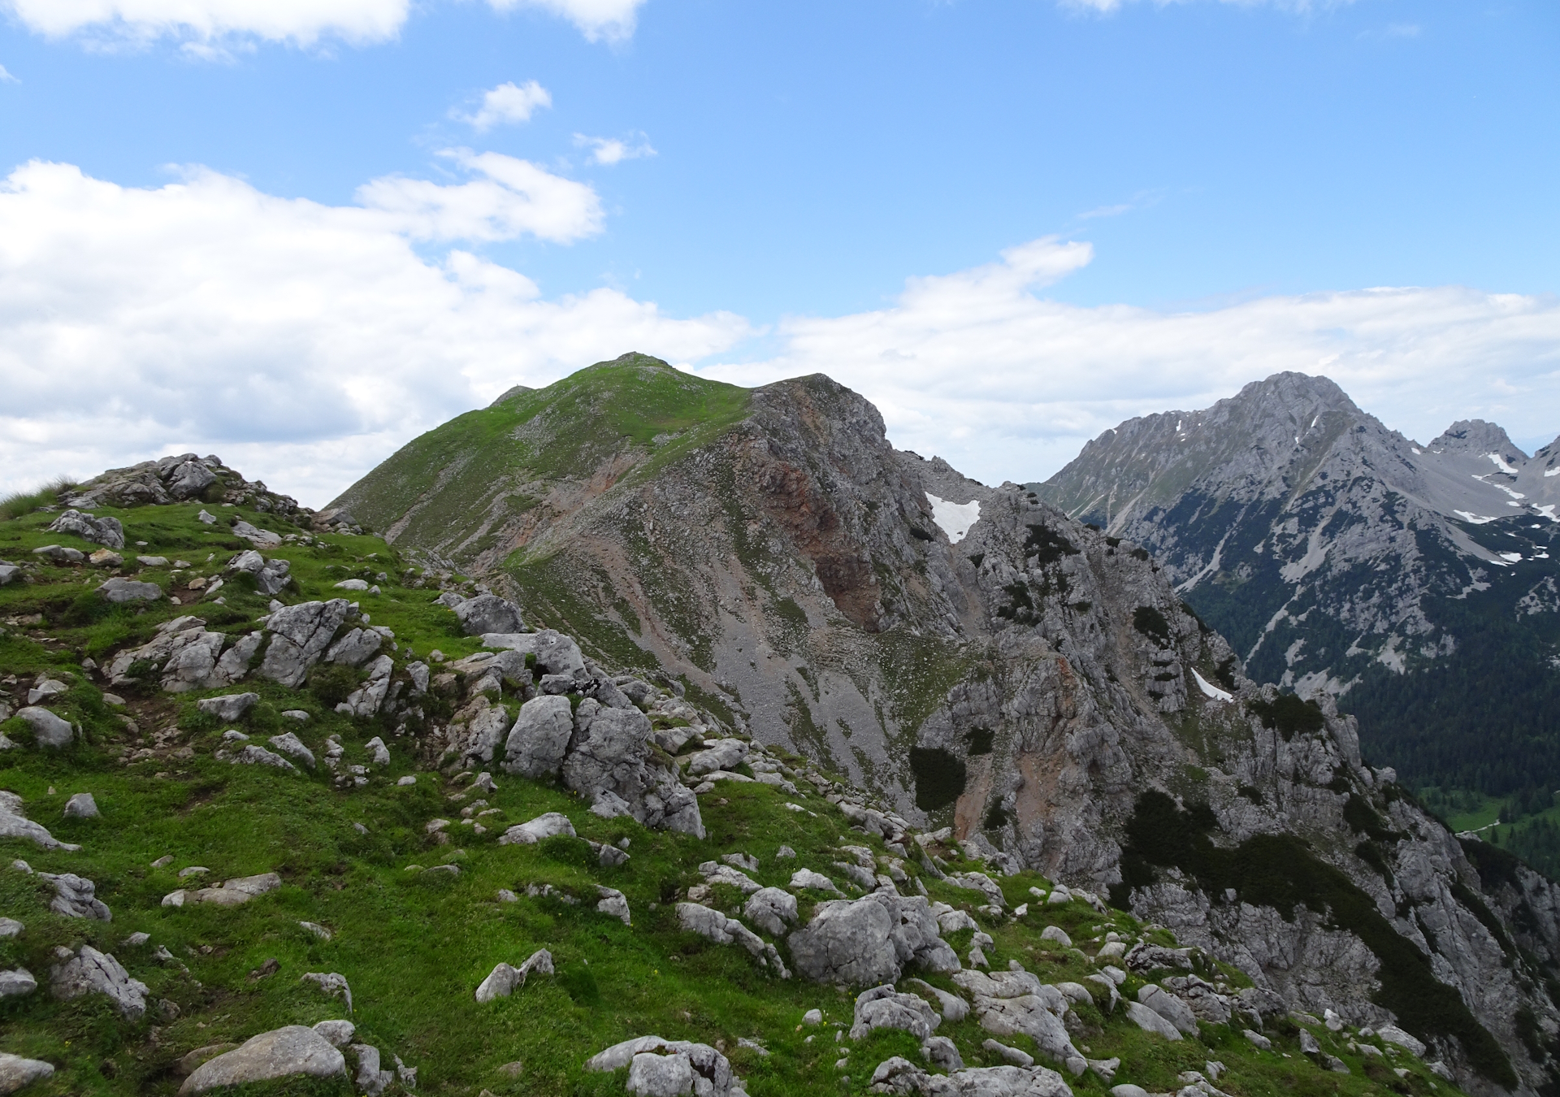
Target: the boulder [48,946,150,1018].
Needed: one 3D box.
[{"bbox_3d":[-2.519,1.605,4.000,0.347,0.260,0.260,-1,2,-32],"label":"boulder"}]

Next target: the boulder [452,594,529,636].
[{"bbox_3d":[-2.944,0.682,11.000,0.721,0.433,0.577,0,2,-15],"label":"boulder"}]

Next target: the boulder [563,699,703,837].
[{"bbox_3d":[-0.937,1.399,6.900,0.842,0.871,0.674,0,2,-8],"label":"boulder"}]

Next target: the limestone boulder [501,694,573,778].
[{"bbox_3d":[-1.610,1.249,7.200,0.487,0.556,0.462,0,2,-13],"label":"limestone boulder"}]

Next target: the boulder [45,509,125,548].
[{"bbox_3d":[-8.670,-0.236,13.500,0.930,0.487,0.697,-1,2,-33],"label":"boulder"}]

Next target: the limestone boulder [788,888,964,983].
[{"bbox_3d":[0.451,1.872,5.200,0.785,0.423,0.565,0,2,5],"label":"limestone boulder"}]

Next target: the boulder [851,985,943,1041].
[{"bbox_3d":[0.484,1.929,4.500,0.356,0.223,0.267,0,2,6],"label":"boulder"}]

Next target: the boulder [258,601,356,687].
[{"bbox_3d":[-4.017,0.809,9.200,0.788,0.756,0.551,-1,2,-24],"label":"boulder"}]

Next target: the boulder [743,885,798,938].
[{"bbox_3d":[-0.047,1.877,5.600,0.282,0.256,0.239,0,2,0],"label":"boulder"}]

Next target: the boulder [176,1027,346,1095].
[{"bbox_3d":[-1.624,1.611,3.400,0.509,0.168,0.331,-1,2,-26],"label":"boulder"}]

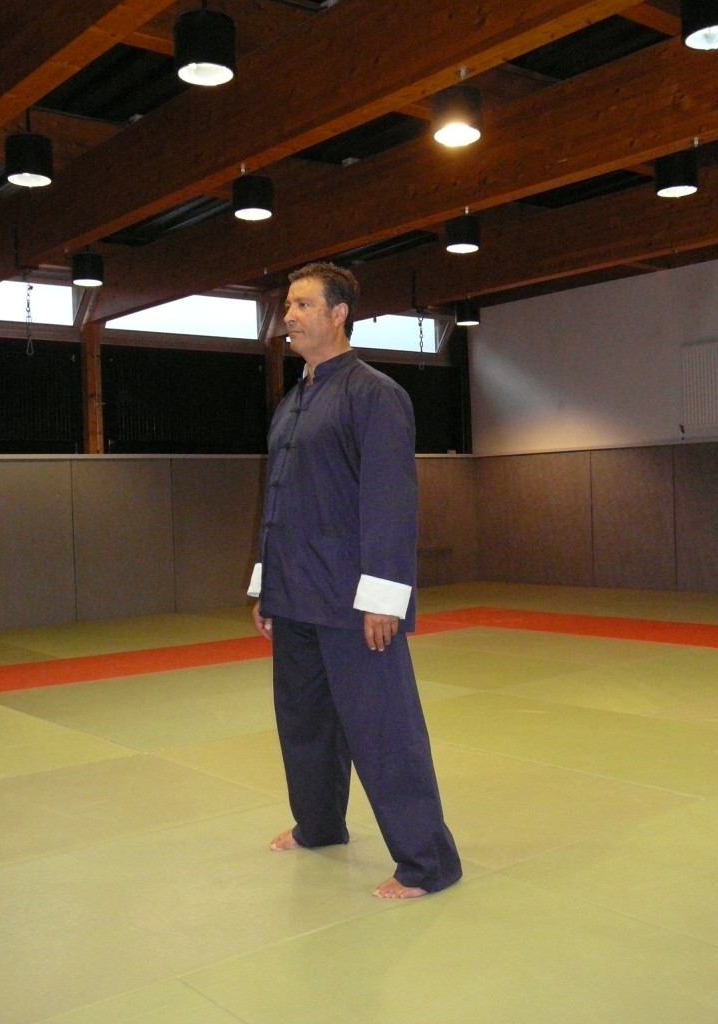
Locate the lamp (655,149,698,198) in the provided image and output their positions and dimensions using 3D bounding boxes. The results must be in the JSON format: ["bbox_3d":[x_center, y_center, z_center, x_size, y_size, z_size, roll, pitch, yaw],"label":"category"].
[{"bbox_3d":[1.805,-1.926,6.391,0.228,0.205,0.228,-2,1,0],"label":"lamp"}]

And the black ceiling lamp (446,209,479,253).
[{"bbox_3d":[0.701,-1.907,7.652,0.228,0.205,0.228,-2,1,0],"label":"black ceiling lamp"}]

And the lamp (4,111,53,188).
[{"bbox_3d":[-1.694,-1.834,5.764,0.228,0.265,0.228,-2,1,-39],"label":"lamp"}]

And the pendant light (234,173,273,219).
[{"bbox_3d":[-0.624,-1.850,6.612,0.228,0.205,0.228,-2,1,0],"label":"pendant light"}]

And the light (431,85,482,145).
[{"bbox_3d":[0.457,-1.867,5.254,0.228,0.205,0.228,-2,1,0],"label":"light"}]

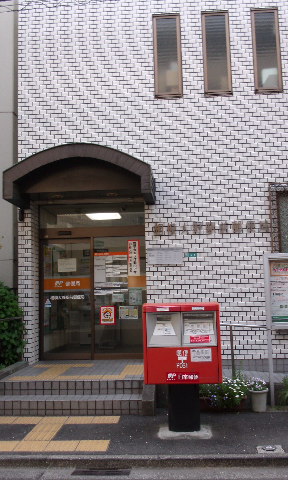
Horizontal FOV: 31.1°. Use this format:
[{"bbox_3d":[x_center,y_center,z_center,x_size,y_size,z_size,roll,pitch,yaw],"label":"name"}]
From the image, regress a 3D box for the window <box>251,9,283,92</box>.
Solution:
[{"bbox_3d":[1.898,-2.908,7.954,0.420,1.351,0.120,-2,-5,4],"label":"window"}]

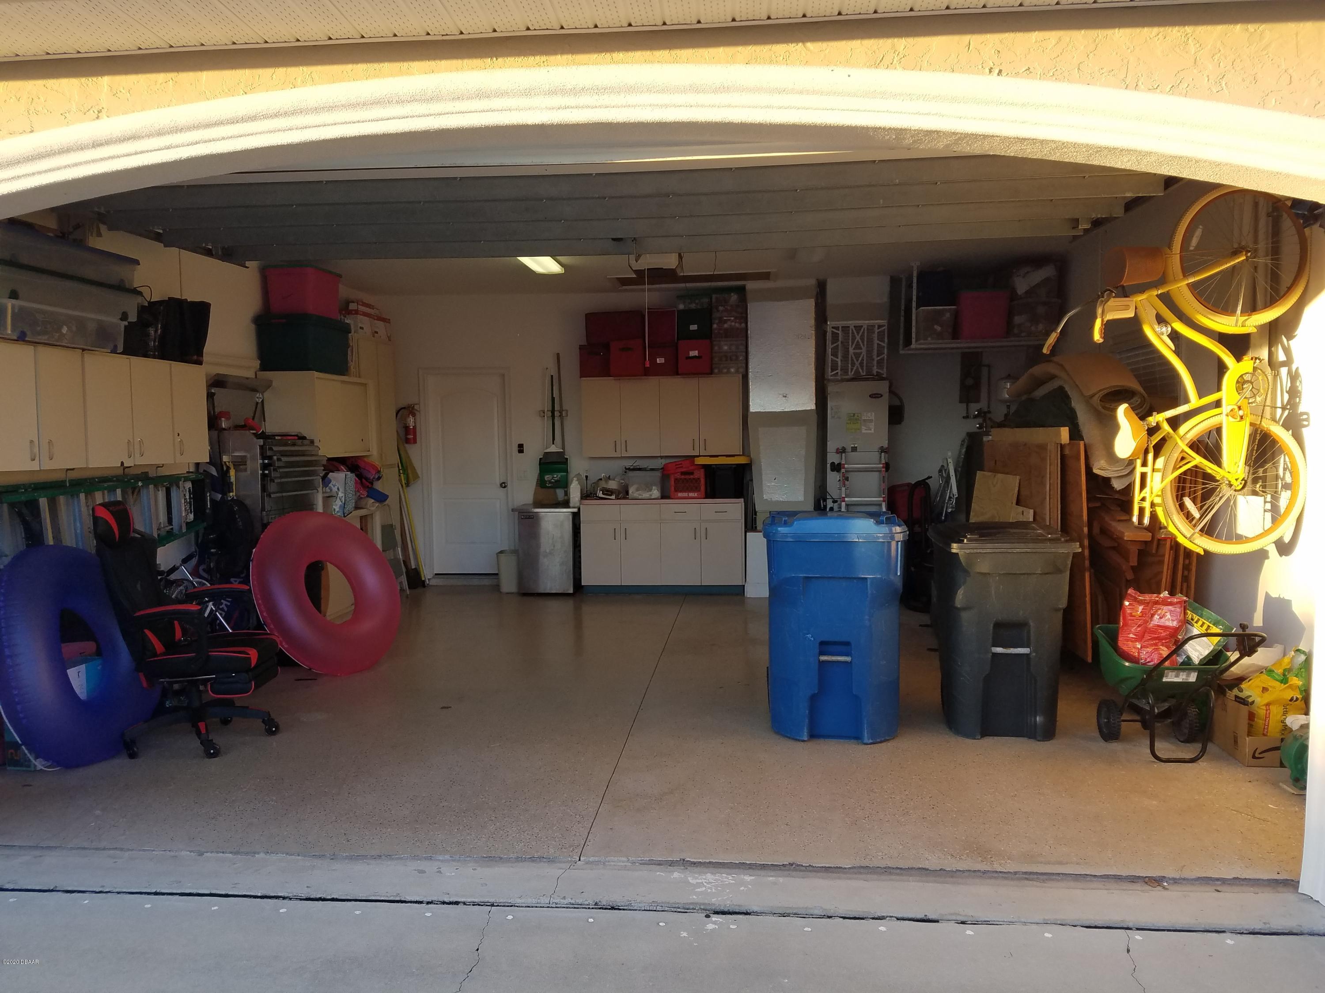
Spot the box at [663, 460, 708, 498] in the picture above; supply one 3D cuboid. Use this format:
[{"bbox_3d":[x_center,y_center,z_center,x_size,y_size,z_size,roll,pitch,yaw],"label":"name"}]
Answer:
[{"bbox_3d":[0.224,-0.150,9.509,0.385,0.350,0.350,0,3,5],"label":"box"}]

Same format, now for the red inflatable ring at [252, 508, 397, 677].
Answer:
[{"bbox_3d":[-2.159,0.619,6.464,0.260,1.125,1.125,-27,-9,26],"label":"red inflatable ring"}]

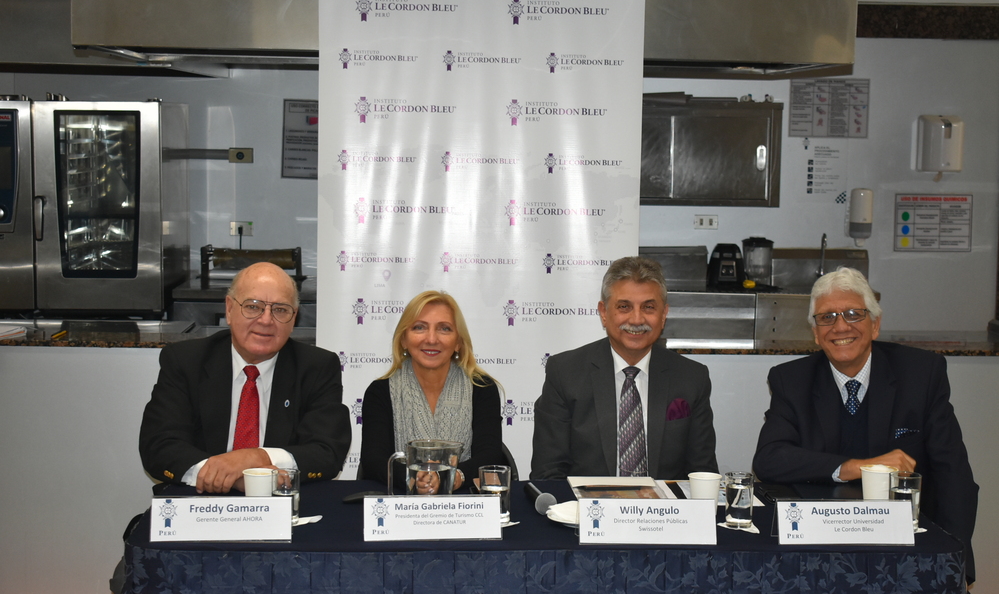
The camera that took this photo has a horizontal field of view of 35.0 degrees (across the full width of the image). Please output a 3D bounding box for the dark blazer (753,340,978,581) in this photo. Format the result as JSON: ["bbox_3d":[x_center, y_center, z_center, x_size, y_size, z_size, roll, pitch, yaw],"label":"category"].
[{"bbox_3d":[0.962,0.428,4.159,0.570,0.620,0.420,2,6,6],"label":"dark blazer"}]

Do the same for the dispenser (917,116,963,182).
[{"bbox_3d":[2.237,-0.760,8.050,0.235,0.310,0.190,1,6,-3],"label":"dispenser"}]

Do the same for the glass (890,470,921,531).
[{"bbox_3d":[0.931,0.464,3.620,0.071,0.124,0.071,0,6,-4],"label":"glass"}]

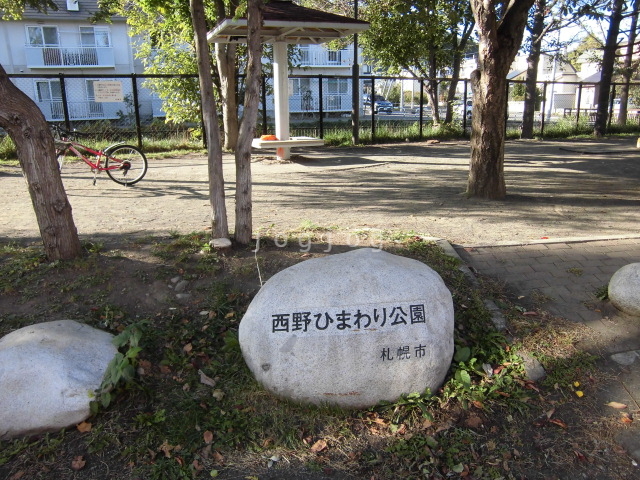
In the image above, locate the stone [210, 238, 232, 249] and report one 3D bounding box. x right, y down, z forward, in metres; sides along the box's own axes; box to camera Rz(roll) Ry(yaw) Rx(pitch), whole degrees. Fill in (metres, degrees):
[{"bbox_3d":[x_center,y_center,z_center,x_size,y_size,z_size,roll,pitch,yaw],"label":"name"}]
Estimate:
[{"bbox_3d":[-0.821,0.029,3.986,0.170,0.060,0.110,0,16,0],"label":"stone"}]

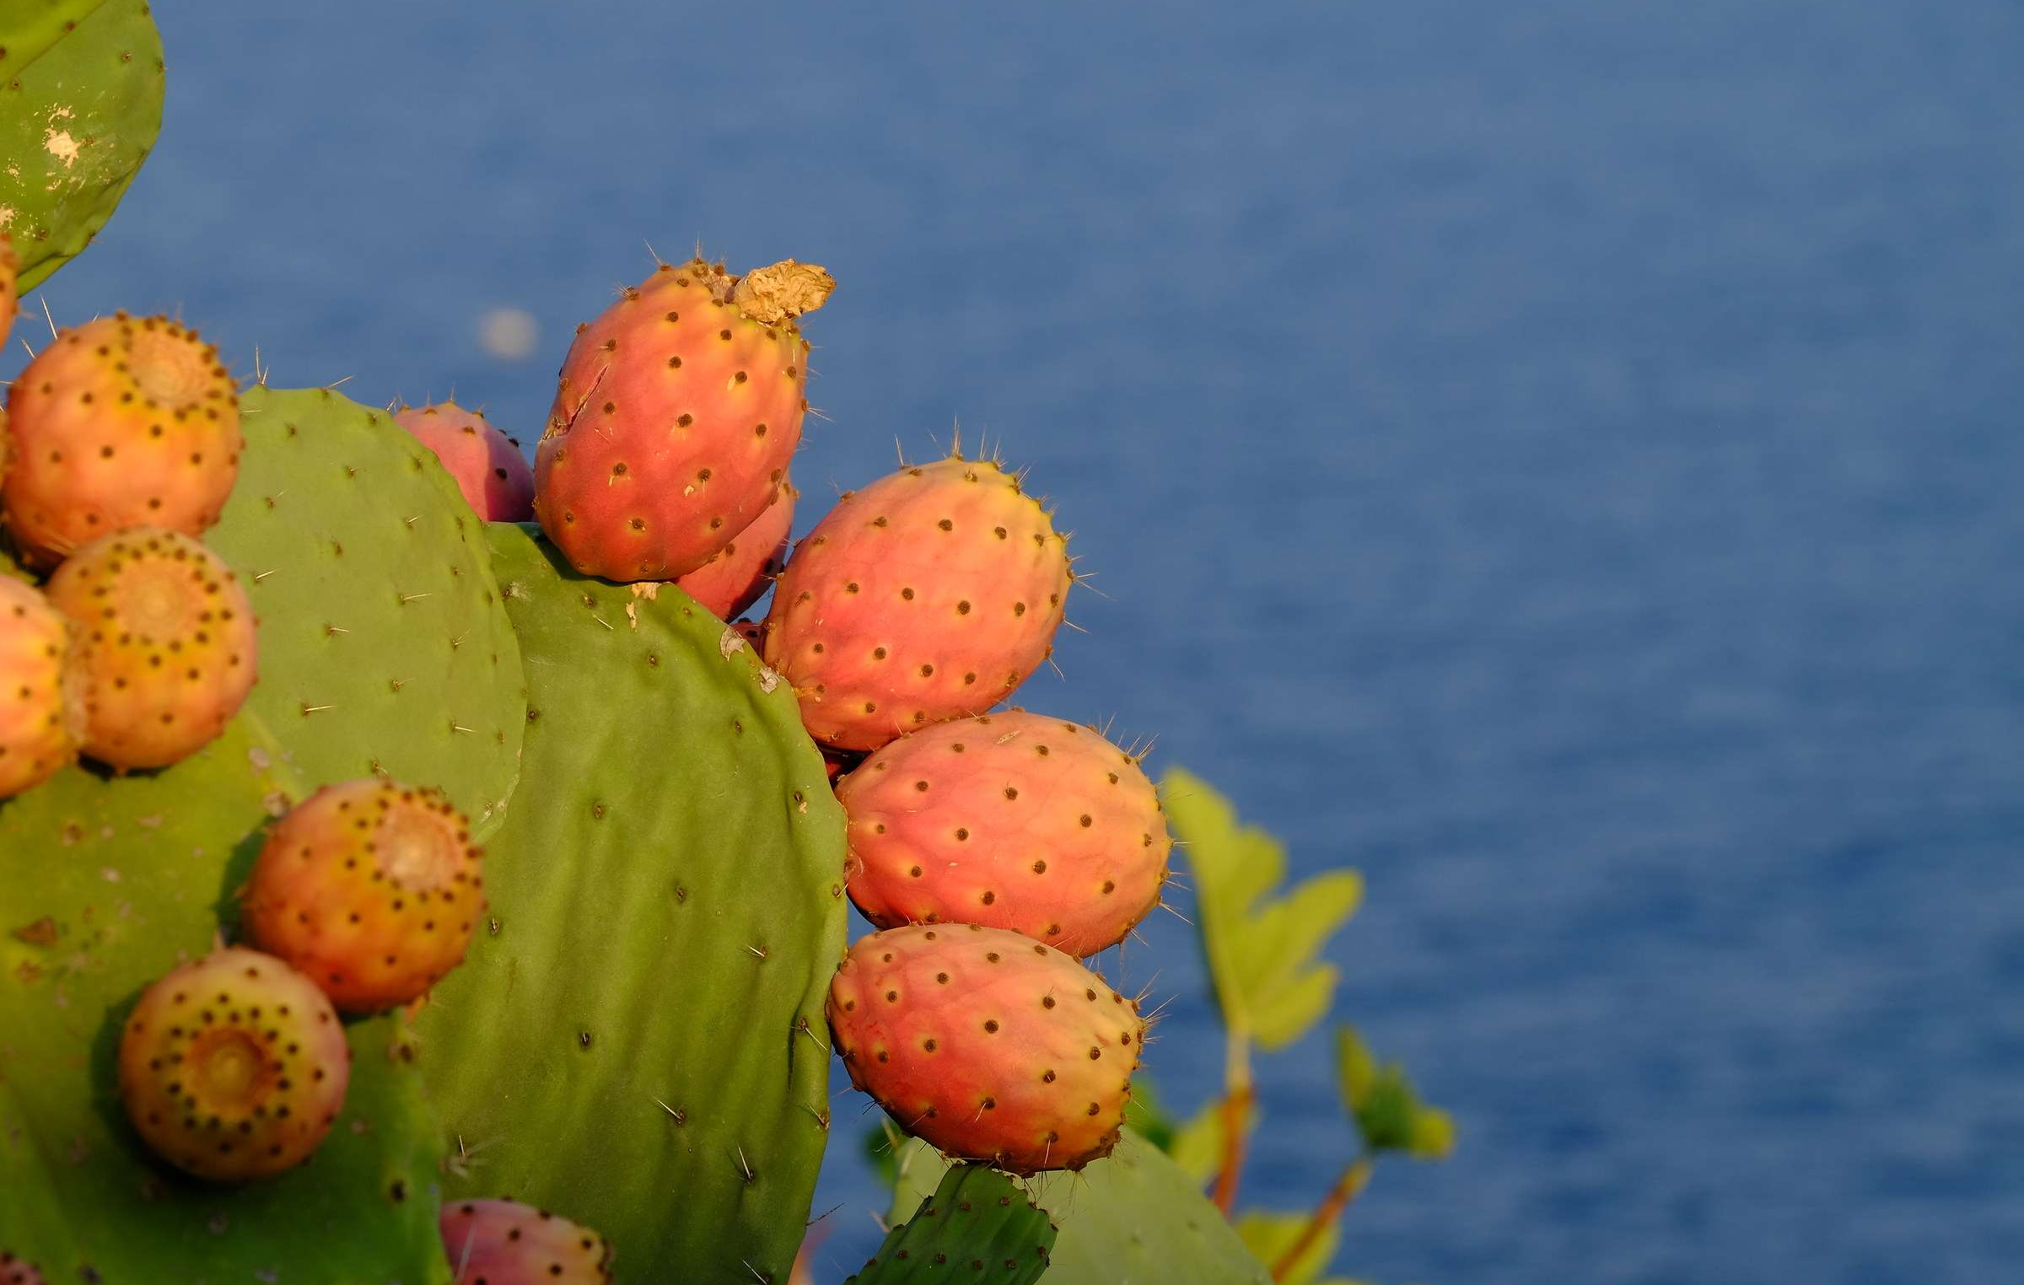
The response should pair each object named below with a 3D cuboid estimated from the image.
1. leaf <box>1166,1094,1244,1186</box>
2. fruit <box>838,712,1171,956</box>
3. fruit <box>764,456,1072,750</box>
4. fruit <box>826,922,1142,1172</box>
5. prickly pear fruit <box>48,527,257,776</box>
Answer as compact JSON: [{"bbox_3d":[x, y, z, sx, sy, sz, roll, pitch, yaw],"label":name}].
[{"bbox_3d":[0.069,0.178,3.500,0.032,0.036,0.014,2,9,11],"label":"leaf"},{"bbox_3d":[-0.002,0.044,2.250,0.077,0.054,0.054,12,0,0],"label":"fruit"},{"bbox_3d":[-0.022,-0.009,2.250,0.076,0.058,0.058,-42,0,0],"label":"fruit"},{"bbox_3d":[-0.007,0.092,2.250,0.073,0.053,0.053,24,0,0],"label":"fruit"},{"bbox_3d":[-0.190,0.001,2.150,0.050,0.050,0.068,0,-20,-5],"label":"prickly pear fruit"}]

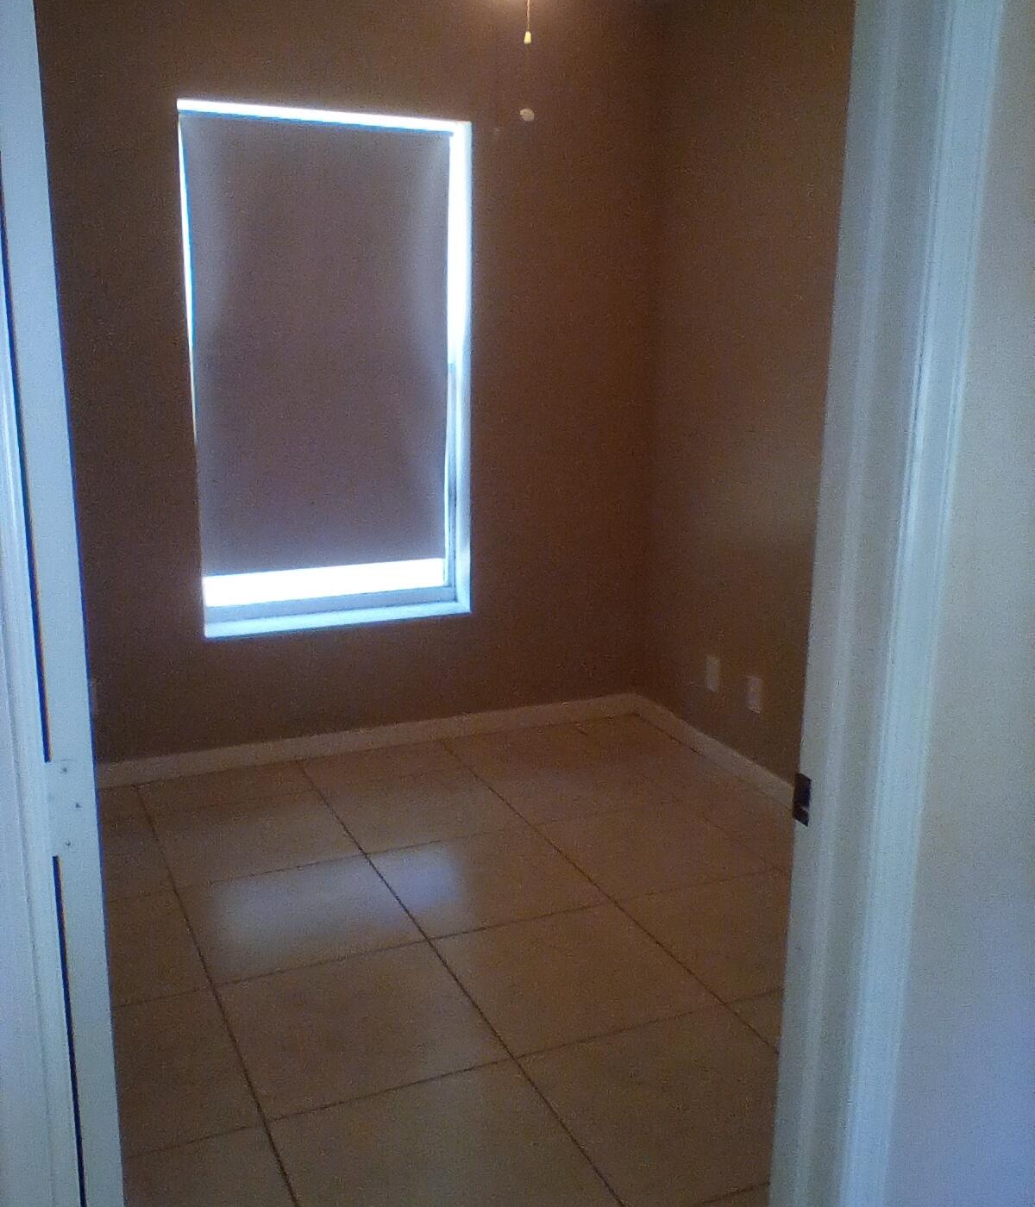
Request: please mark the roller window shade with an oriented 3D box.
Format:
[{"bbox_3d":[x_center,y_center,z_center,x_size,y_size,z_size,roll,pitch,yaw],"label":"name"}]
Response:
[{"bbox_3d":[-0.593,-0.782,3.874,0.840,1.375,0.050,-6,15,-23],"label":"roller window shade"}]

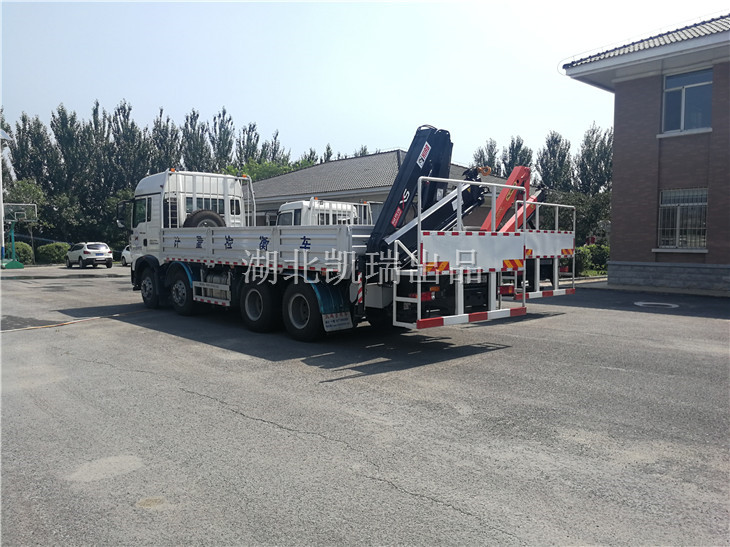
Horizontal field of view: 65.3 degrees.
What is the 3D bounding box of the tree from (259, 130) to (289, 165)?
[{"bbox_3d":[-10.822,-9.350,67.383,3.400,14.870,3.400,0,3,-9],"label":"tree"}]

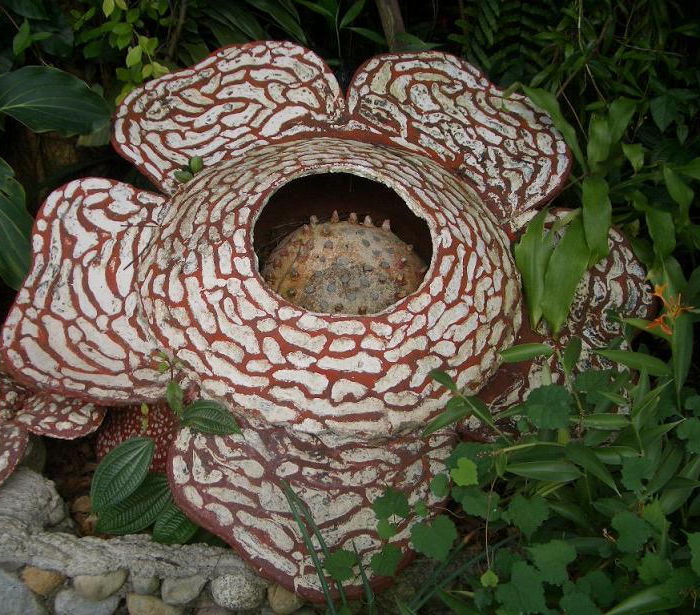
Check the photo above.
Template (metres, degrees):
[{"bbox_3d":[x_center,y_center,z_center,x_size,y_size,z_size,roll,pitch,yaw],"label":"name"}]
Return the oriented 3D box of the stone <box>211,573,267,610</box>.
[{"bbox_3d":[-0.175,0.445,1.300,0.086,0.052,0.058,0,28,0],"label":"stone"}]

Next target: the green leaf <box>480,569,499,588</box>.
[{"bbox_3d":[0.226,0.439,1.341,0.029,0.008,0.030,2,51,8],"label":"green leaf"}]

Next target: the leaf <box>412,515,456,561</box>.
[{"bbox_3d":[0.144,0.396,1.402,0.071,0.014,0.076,-22,54,-13],"label":"leaf"}]

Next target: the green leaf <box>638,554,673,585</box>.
[{"bbox_3d":[0.450,0.384,1.220,0.048,0.012,0.047,-10,50,7],"label":"green leaf"}]

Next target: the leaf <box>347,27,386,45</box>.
[{"bbox_3d":[0.040,-0.656,2.000,0.111,0.011,0.038,27,70,12],"label":"leaf"}]

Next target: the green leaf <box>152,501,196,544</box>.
[{"bbox_3d":[-0.298,0.365,1.400,0.069,0.015,0.085,19,53,6],"label":"green leaf"}]

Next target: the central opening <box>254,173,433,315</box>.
[{"bbox_3d":[-0.011,-0.096,1.480,0.312,0.097,0.312,0,57,0],"label":"central opening"}]

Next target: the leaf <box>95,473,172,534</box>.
[{"bbox_3d":[-0.386,0.357,1.504,0.171,0.022,0.097,-34,61,-24],"label":"leaf"}]

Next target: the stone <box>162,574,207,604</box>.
[{"bbox_3d":[-0.283,0.483,1.420,0.075,0.050,0.052,0,30,0],"label":"stone"}]

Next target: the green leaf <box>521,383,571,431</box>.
[{"bbox_3d":[0.318,0.162,1.340,0.079,0.018,0.081,1,60,11],"label":"green leaf"}]

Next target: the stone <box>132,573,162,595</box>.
[{"bbox_3d":[-0.348,0.474,1.425,0.051,0.040,0.043,0,30,0],"label":"stone"}]

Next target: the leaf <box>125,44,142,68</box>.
[{"bbox_3d":[-0.519,-0.601,1.988,0.034,0.015,0.067,11,70,4],"label":"leaf"}]

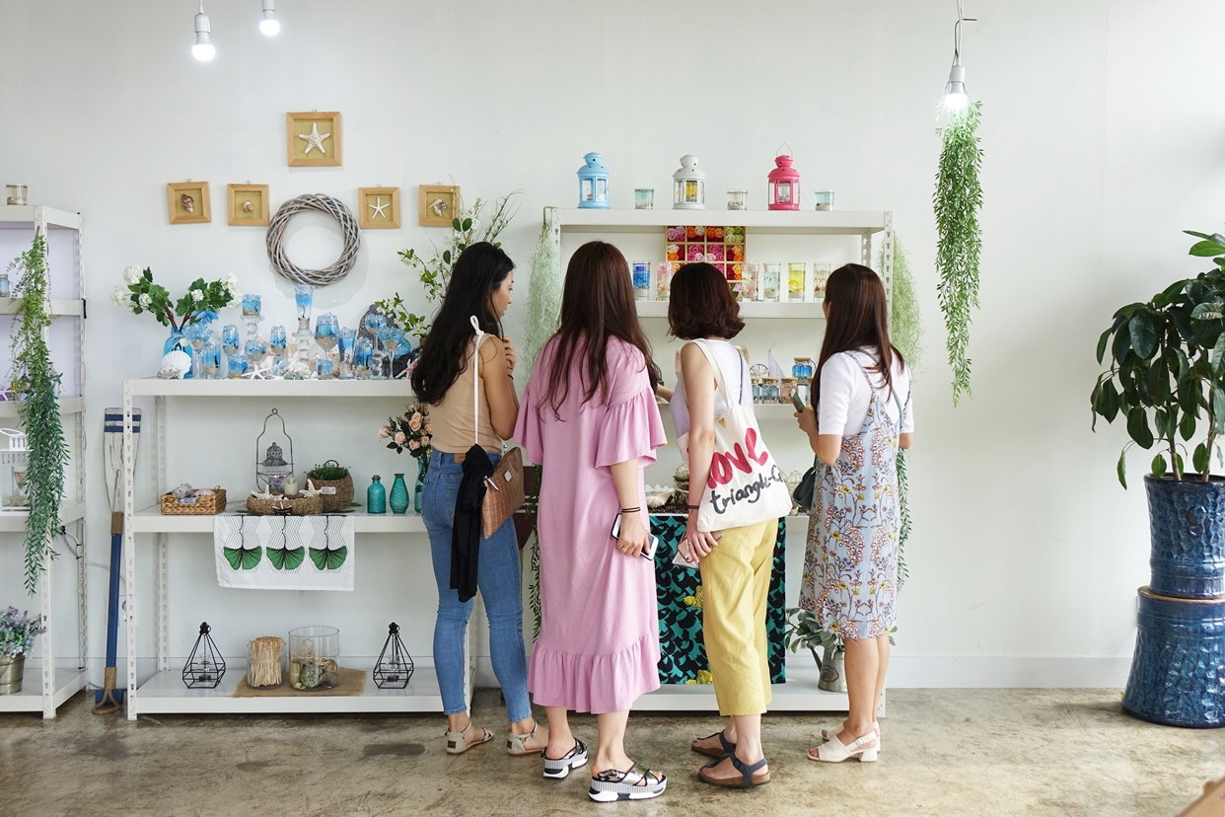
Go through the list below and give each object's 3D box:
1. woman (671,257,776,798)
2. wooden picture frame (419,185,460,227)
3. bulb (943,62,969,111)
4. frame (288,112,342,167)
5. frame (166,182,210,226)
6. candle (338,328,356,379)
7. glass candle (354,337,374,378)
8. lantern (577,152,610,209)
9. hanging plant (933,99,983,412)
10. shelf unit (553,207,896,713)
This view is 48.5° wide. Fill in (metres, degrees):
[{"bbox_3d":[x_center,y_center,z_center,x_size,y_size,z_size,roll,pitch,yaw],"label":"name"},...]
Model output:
[{"bbox_3d":[0.344,0.343,4.217,0.330,1.590,0.440,2,4,33],"label":"woman"},{"bbox_3d":[-0.651,-0.761,5.126,0.154,0.157,0.032,0,3,-2],"label":"wooden picture frame"},{"bbox_3d":[1.071,-0.996,4.236,0.066,0.140,0.066,0,3,-2],"label":"bulb"},{"bbox_3d":[-1.116,-1.008,5.096,0.200,0.200,0.030,0,3,-2],"label":"frame"},{"bbox_3d":[-1.586,-0.768,5.095,0.153,0.153,0.030,-3,3,-2],"label":"frame"},{"bbox_3d":[-0.941,-0.194,4.823,0.071,0.184,0.071,0,3,-2],"label":"candle"},{"bbox_3d":[-0.878,-0.177,4.821,0.064,0.152,0.064,0,3,-2],"label":"glass candle"},{"bbox_3d":[-0.068,-0.805,4.848,0.118,0.210,0.118,0,3,-2],"label":"lantern"},{"bbox_3d":[1.064,-0.479,4.184,0.153,0.945,0.150,0,3,-2],"label":"hanging plant"},{"bbox_3d":[0.381,0.196,5.006,1.200,1.800,0.400,0,3,-2],"label":"shelf unit"}]

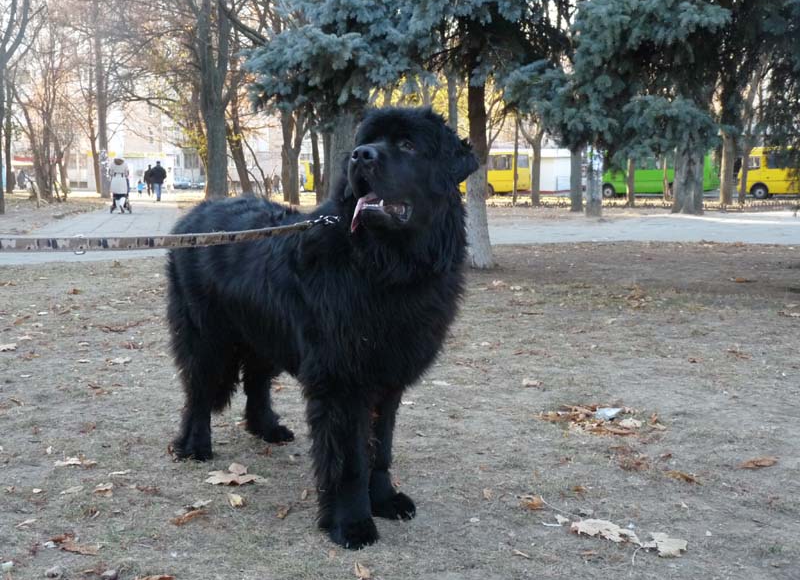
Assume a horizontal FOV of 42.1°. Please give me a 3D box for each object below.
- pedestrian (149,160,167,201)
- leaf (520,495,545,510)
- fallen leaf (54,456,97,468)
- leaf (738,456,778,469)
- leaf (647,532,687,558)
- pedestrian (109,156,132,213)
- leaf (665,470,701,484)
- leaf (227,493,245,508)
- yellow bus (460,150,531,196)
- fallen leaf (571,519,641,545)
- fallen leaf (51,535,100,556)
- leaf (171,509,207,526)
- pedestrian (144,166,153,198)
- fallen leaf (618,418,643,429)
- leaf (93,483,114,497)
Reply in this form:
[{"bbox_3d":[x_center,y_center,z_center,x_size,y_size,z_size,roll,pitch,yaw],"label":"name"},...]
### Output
[{"bbox_3d":[-10.478,-4.700,45.050,0.660,1.750,0.480,-1,6,-13],"label":"pedestrian"},{"bbox_3d":[0.320,0.513,2.524,0.056,0.030,0.048,0,6,-4],"label":"leaf"},{"bbox_3d":[-0.900,0.478,2.892,0.114,0.025,0.055,0,6,3],"label":"fallen leaf"},{"bbox_3d":[0.994,0.478,2.885,0.131,0.025,0.055,-2,6,-15],"label":"leaf"},{"bbox_3d":[0.618,0.590,2.401,0.090,0.025,0.100,2,6,15],"label":"leaf"},{"bbox_3d":[-8.185,-3.055,30.400,0.550,1.630,0.500,-1,6,-13],"label":"pedestrian"},{"bbox_3d":[0.753,0.495,2.753,0.103,0.020,0.045,4,7,33],"label":"leaf"},{"bbox_3d":[-0.435,0.556,2.750,0.040,0.020,0.065,1,6,5],"label":"leaf"},{"bbox_3d":[4.585,-7.271,65.498,7.100,2.750,2.300,4,7,33],"label":"yellow bus"},{"bbox_3d":[0.462,0.536,2.325,0.159,0.025,0.090,3,6,23],"label":"fallen leaf"},{"bbox_3d":[-0.751,0.590,2.401,0.110,0.025,0.065,0,6,0],"label":"fallen leaf"},{"bbox_3d":[-0.531,0.571,2.610,0.095,0.020,0.050,-2,6,-20],"label":"leaf"},{"bbox_3d":[-13.699,-5.955,56.875,0.560,1.750,0.500,-1,6,-13],"label":"pedestrian"},{"bbox_3d":[0.795,0.460,3.586,0.082,0.020,0.070,0,6,0],"label":"fallen leaf"},{"bbox_3d":[-0.812,0.546,2.848,0.058,0.020,0.058,-1,6,-10],"label":"leaf"}]

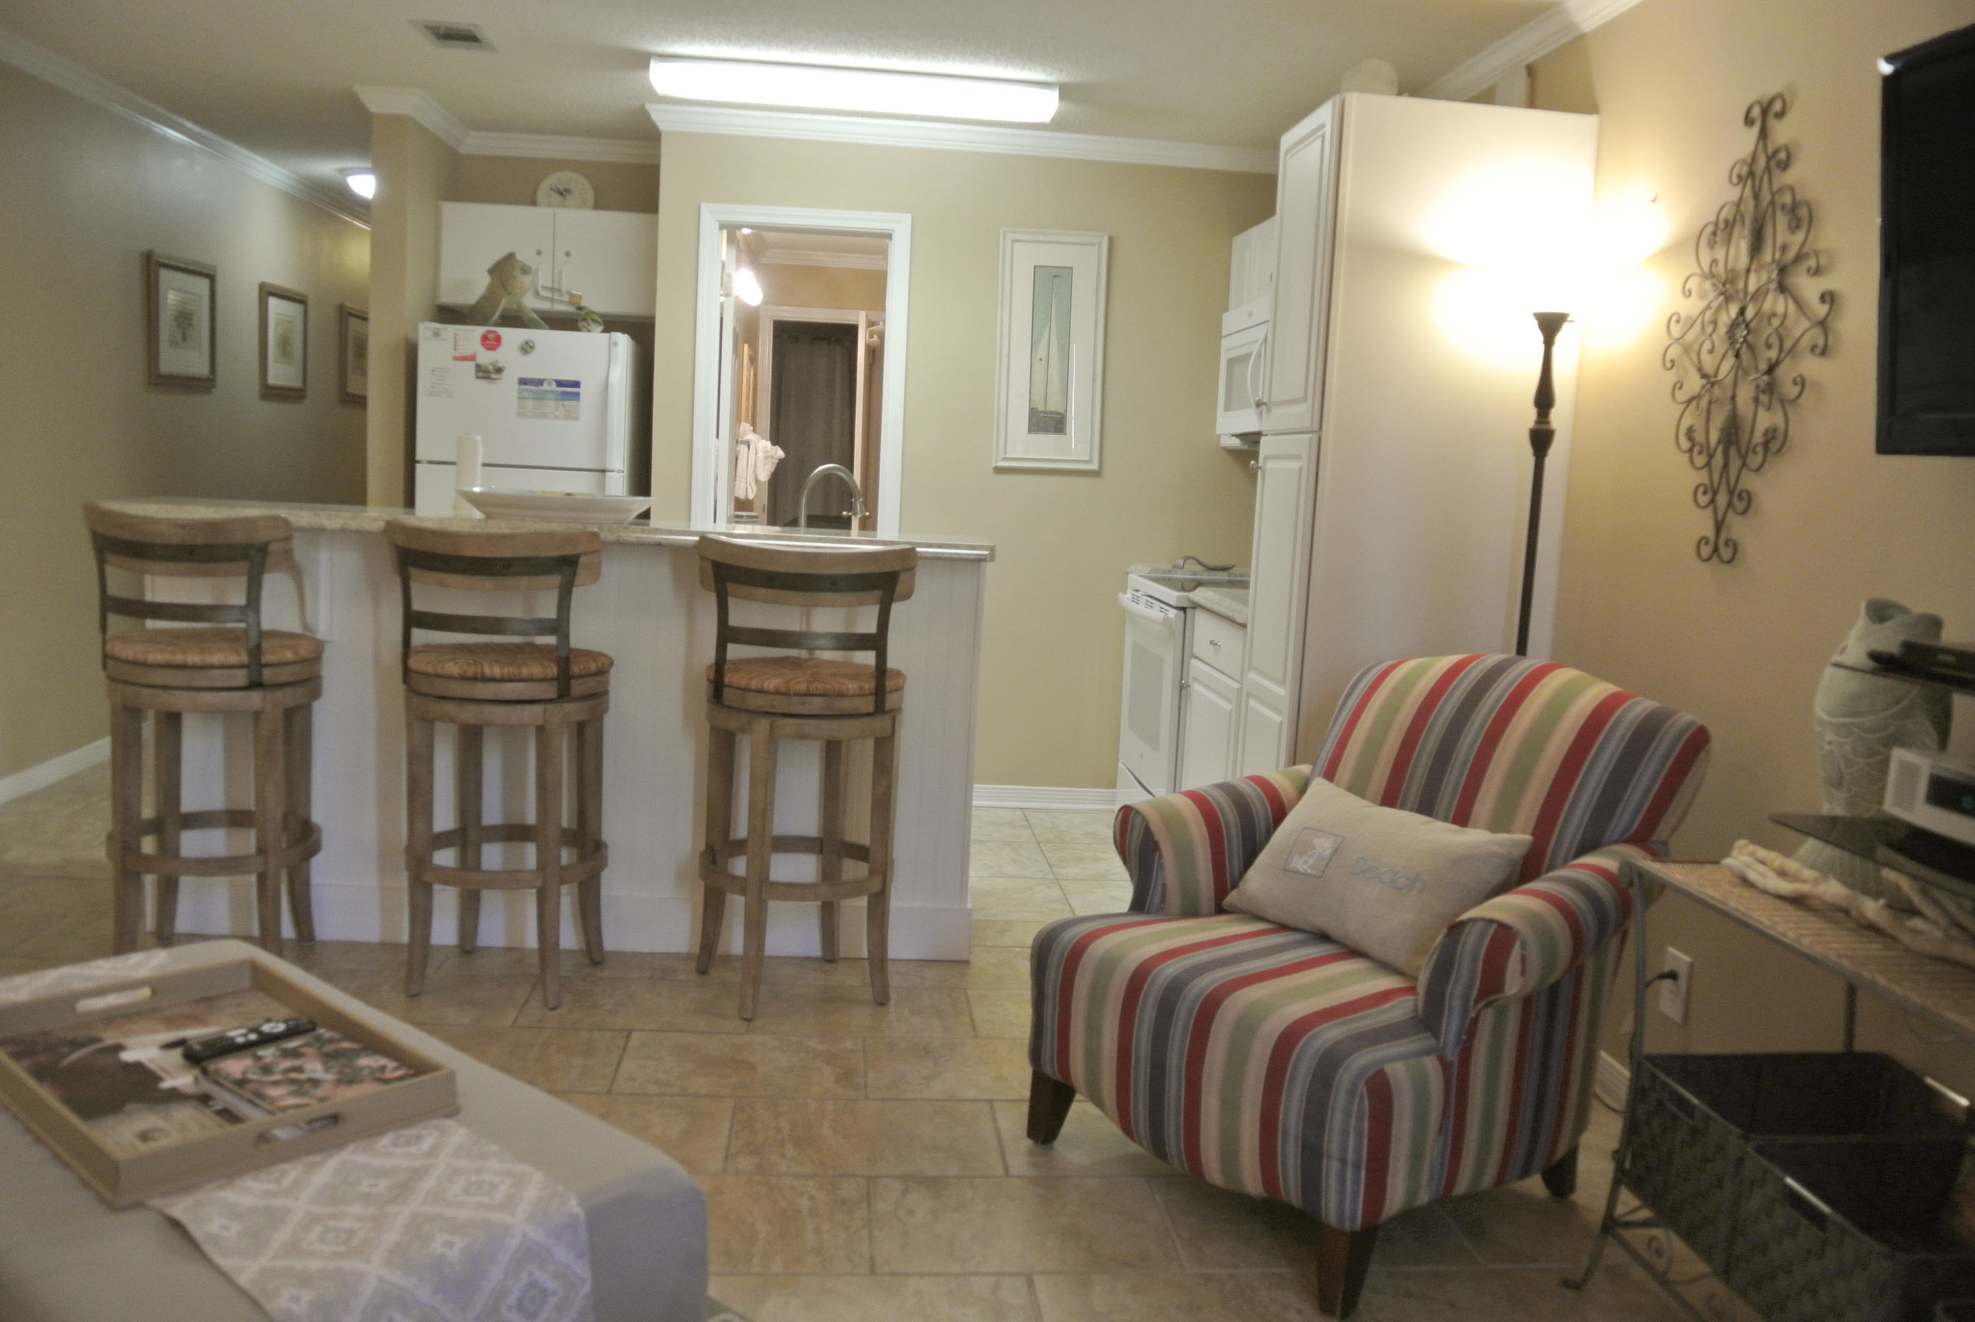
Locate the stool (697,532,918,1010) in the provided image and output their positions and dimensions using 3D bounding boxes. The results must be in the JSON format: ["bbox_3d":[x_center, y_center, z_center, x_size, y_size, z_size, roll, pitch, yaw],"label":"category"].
[{"bbox_3d":[-0.430,0.251,3.432,0.475,1.075,0.510,3,7,1],"label":"stool"}]

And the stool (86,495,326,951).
[{"bbox_3d":[-1.801,0.184,3.433,0.475,1.075,0.510,4,7,7],"label":"stool"}]

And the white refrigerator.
[{"bbox_3d":[-1.610,-0.351,5.380,0.714,1.635,0.730,2,8,-5],"label":"white refrigerator"}]

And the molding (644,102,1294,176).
[{"bbox_3d":[-0.028,-1.818,5.176,2.310,0.085,0.065,2,7,-4],"label":"molding"}]

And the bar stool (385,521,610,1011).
[{"bbox_3d":[-1.091,0.221,3.374,0.460,1.080,0.480,4,8,9],"label":"bar stool"}]

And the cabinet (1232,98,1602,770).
[{"bbox_3d":[1.000,-0.226,3.611,0.615,2.120,0.500,2,8,-5],"label":"cabinet"}]

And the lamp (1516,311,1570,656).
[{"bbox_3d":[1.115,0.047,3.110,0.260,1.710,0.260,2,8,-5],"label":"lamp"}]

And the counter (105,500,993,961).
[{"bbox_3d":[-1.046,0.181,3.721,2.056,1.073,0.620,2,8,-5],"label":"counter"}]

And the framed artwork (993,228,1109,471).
[{"bbox_3d":[0.228,-1.094,5.257,0.383,0.845,0.035,2,8,-5],"label":"framed artwork"}]

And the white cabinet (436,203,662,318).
[{"bbox_3d":[-1.599,-1.491,5.585,0.830,0.370,0.310,2,7,-4],"label":"white cabinet"}]

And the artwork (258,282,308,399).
[{"bbox_3d":[-3.205,-1.439,6.756,0.030,0.515,0.556,2,8,-5],"label":"artwork"}]

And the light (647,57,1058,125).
[{"bbox_3d":[-0.403,-1.765,4.610,1.240,0.075,0.250,2,7,-4],"label":"light"}]

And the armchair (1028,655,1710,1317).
[{"bbox_3d":[0.670,0.476,2.711,0.910,0.915,0.840,-3,10,-39],"label":"armchair"}]

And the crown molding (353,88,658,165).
[{"bbox_3d":[-1.663,-1.902,5.265,0.970,0.095,0.750,2,8,-5],"label":"crown molding"}]

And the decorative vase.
[{"bbox_3d":[1.298,0.129,2.161,0.190,0.430,0.190,-1,9,-30],"label":"decorative vase"}]

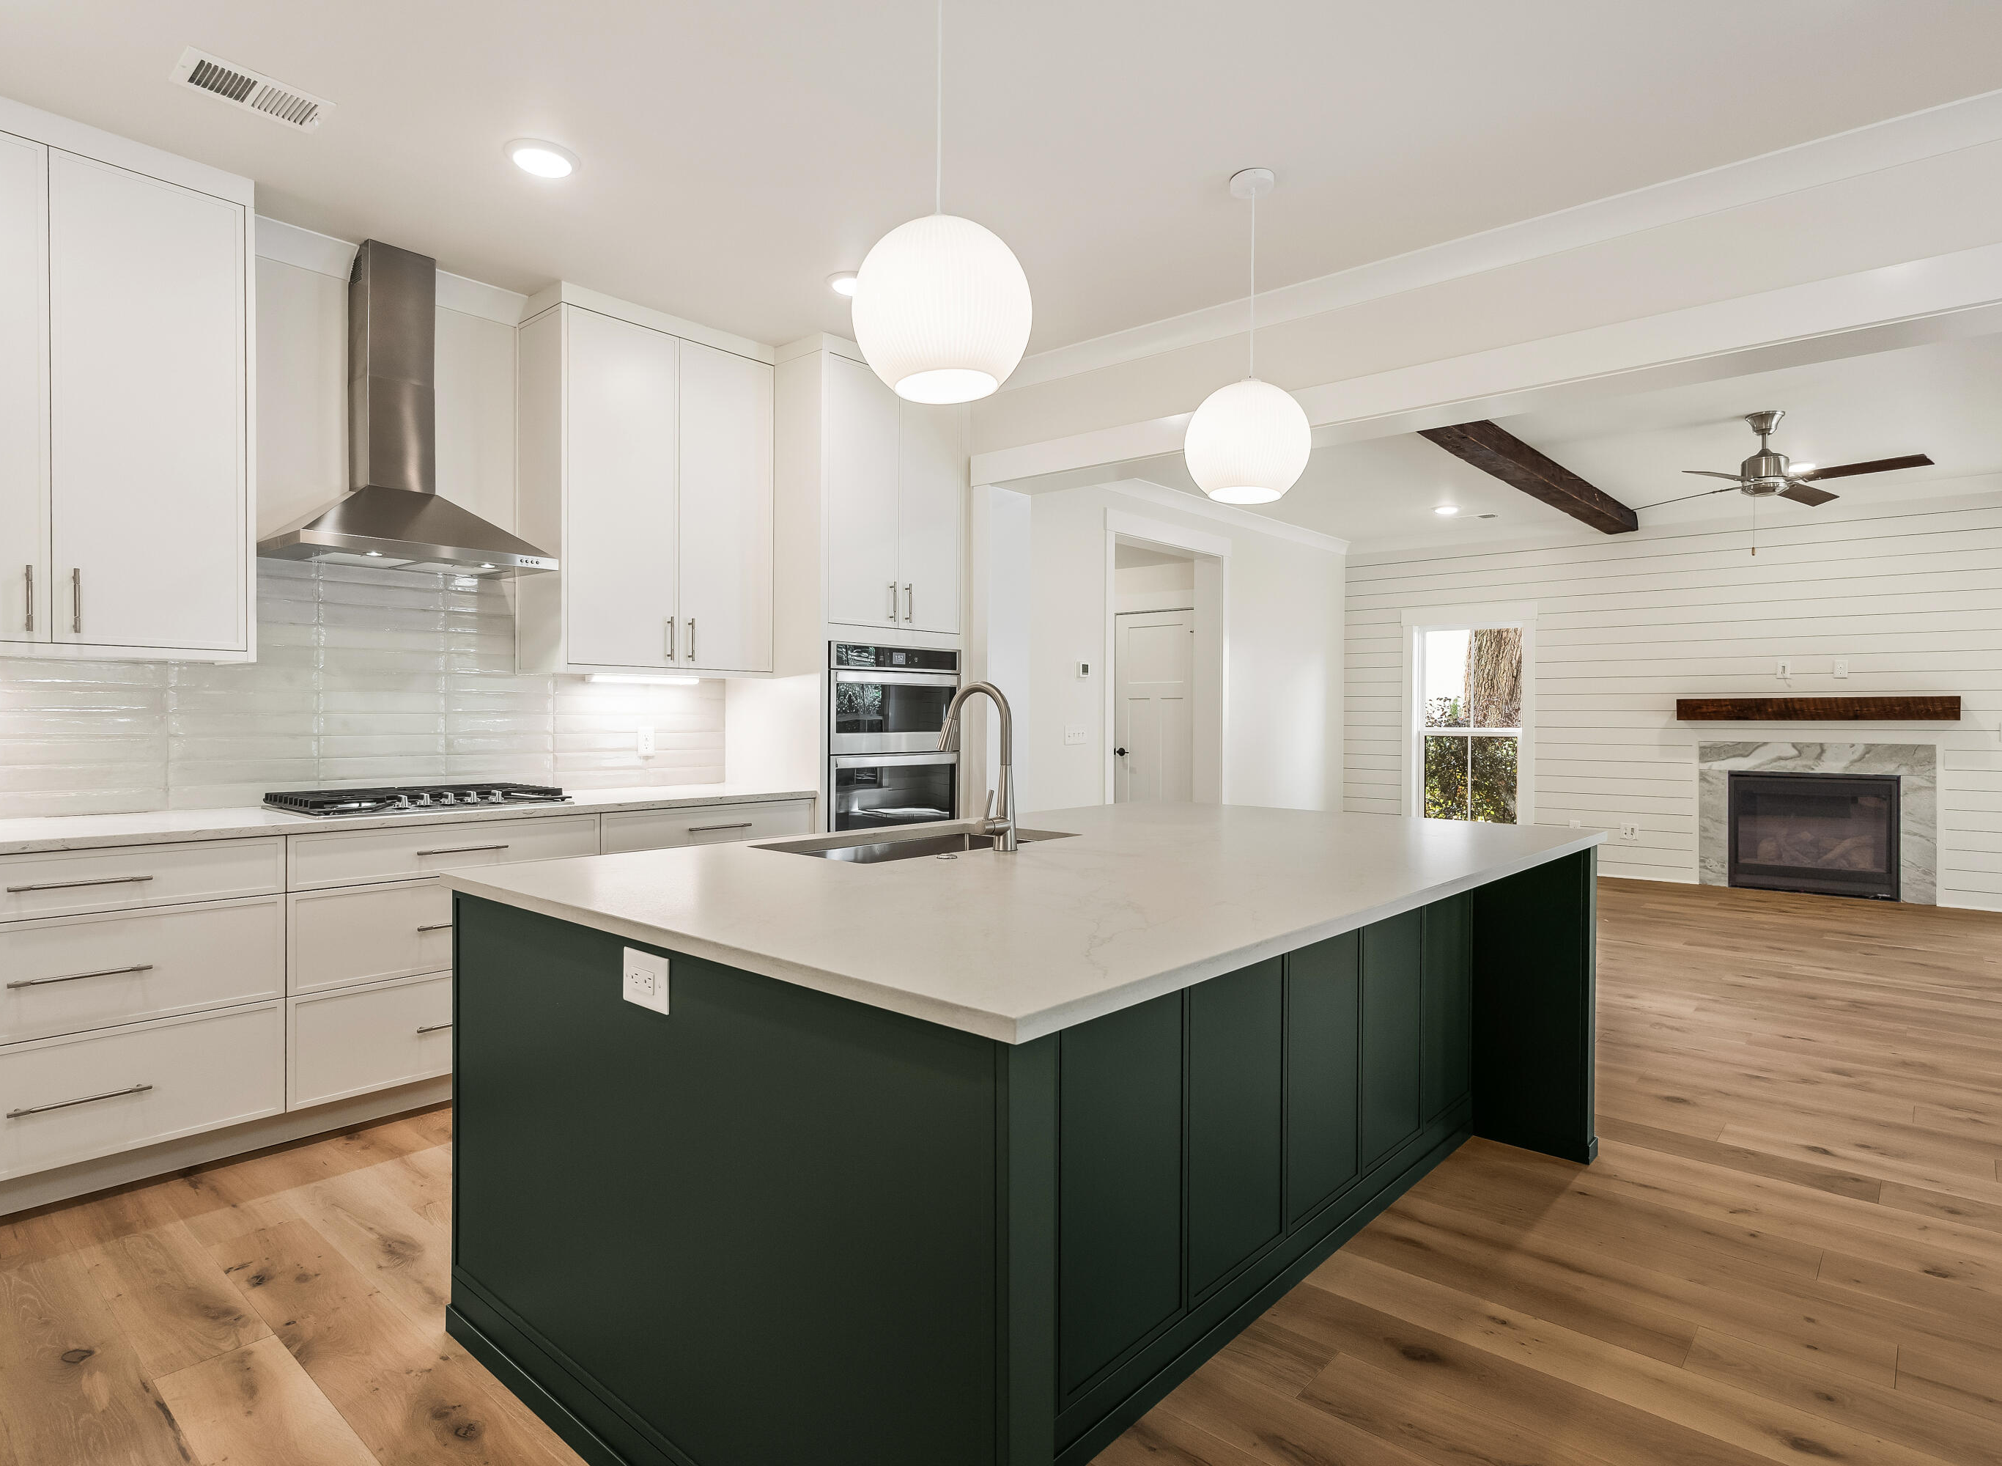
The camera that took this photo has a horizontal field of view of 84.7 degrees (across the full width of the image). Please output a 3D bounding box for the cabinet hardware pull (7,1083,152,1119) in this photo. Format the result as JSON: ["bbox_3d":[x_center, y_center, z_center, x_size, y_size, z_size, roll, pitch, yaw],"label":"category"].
[{"bbox_3d":[-2.221,0.888,2.656,0.036,0.012,0.272,1,1,41],"label":"cabinet hardware pull"}]

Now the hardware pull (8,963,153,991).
[{"bbox_3d":[-2.218,0.586,2.652,0.036,0.012,0.272,1,1,41],"label":"hardware pull"}]

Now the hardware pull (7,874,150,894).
[{"bbox_3d":[-2.216,0.363,2.650,0.036,0.012,0.272,1,1,41],"label":"hardware pull"}]

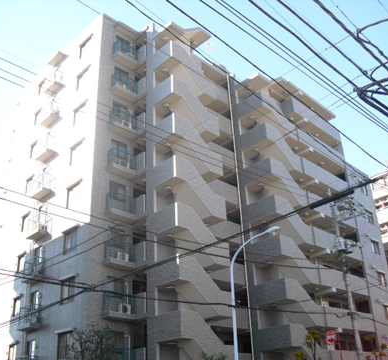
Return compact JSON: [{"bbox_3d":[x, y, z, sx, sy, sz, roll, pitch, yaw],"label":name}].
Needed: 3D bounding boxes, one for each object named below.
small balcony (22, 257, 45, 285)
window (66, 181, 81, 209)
[{"bbox_3d":[-9.831,5.558,30.578,0.508,1.291,1.501,21,-35,-40],"label":"small balcony"},{"bbox_3d":[-7.176,0.878,30.036,0.120,1.230,1.390,21,-35,-40],"label":"window"}]

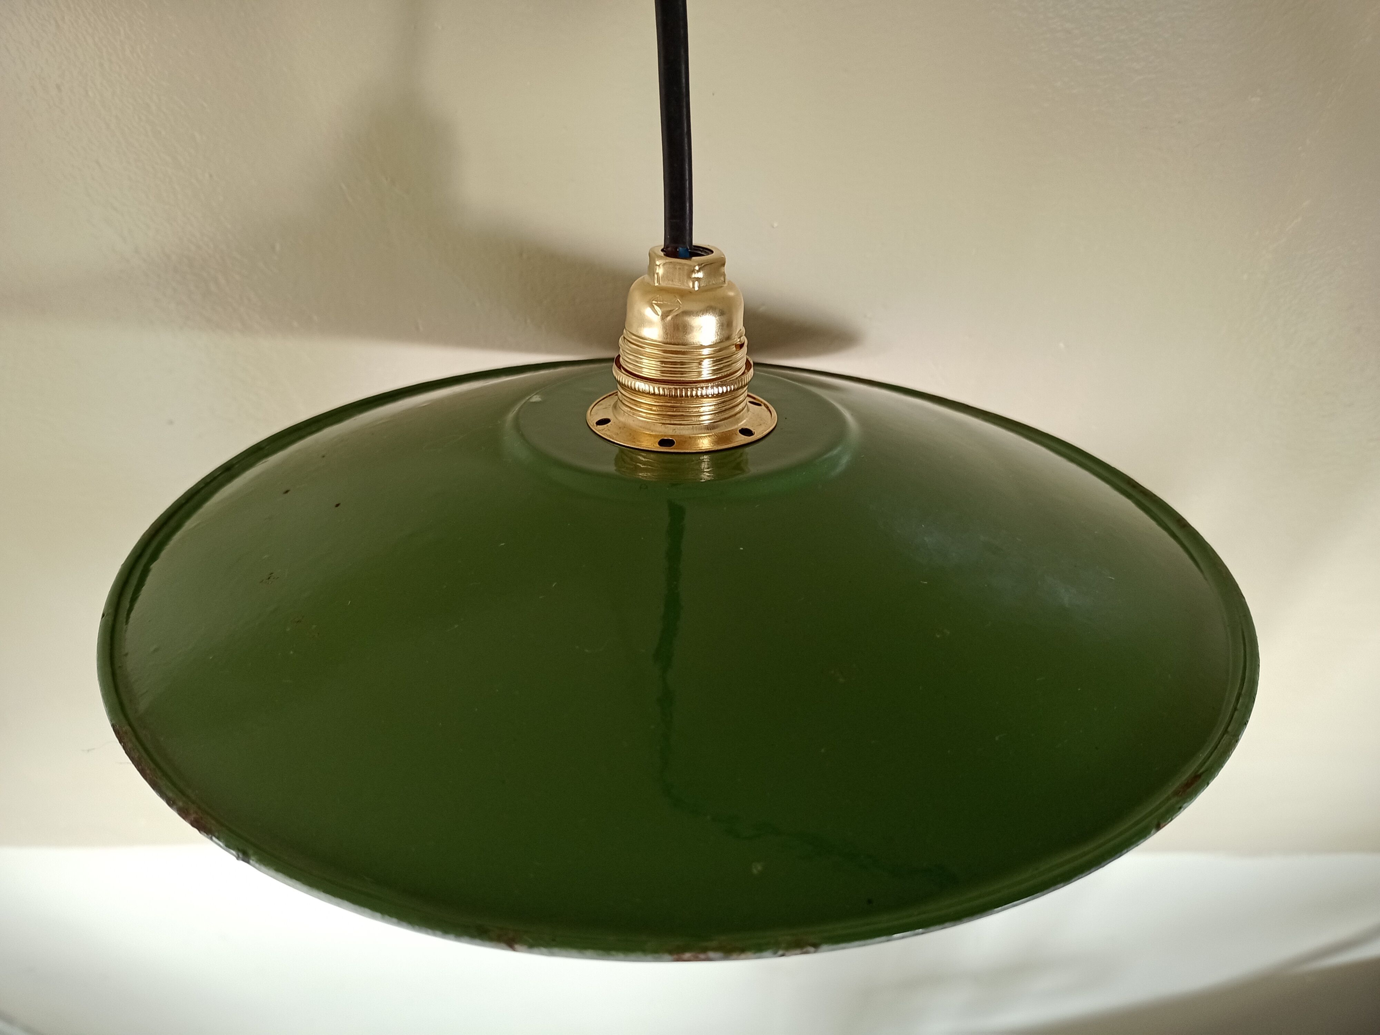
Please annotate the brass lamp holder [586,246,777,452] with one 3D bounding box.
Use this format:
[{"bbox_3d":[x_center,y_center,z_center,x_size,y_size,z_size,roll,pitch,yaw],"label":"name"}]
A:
[{"bbox_3d":[-0.001,-0.037,0.237,0.043,0.041,0.043,2,28,0],"label":"brass lamp holder"}]

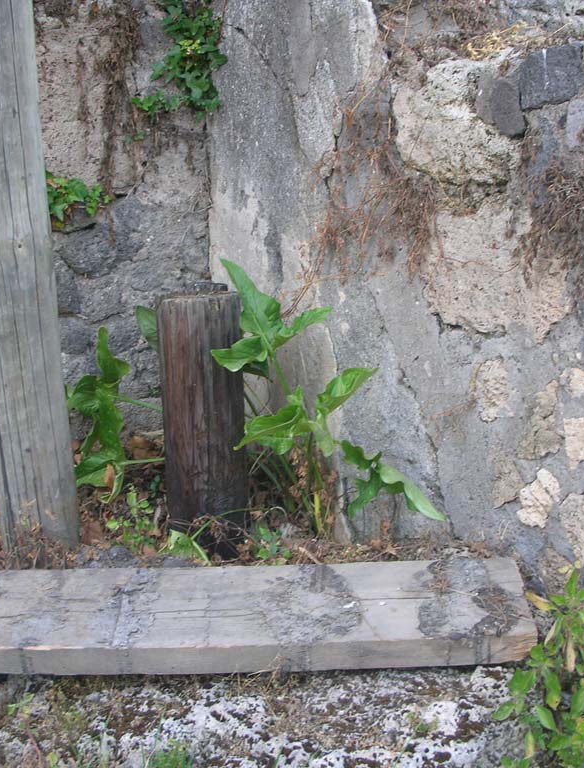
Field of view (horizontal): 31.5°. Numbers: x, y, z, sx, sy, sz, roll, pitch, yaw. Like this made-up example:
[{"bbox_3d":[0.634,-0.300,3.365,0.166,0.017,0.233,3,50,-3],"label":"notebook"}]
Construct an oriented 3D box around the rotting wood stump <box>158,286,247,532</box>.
[{"bbox_3d":[-0.140,0.052,1.650,0.130,0.410,0.130,0,20,0],"label":"rotting wood stump"}]

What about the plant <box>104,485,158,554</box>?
[{"bbox_3d":[-0.262,0.220,1.690,0.088,0.075,0.085,0,20,0],"label":"plant"}]

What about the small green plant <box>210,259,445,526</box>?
[{"bbox_3d":[0.056,0.015,1.635,0.350,0.380,0.230,0,20,0],"label":"small green plant"}]

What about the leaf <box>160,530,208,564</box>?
[{"bbox_3d":[-0.169,0.255,1.630,0.076,0.040,0.050,0,20,0],"label":"leaf"}]

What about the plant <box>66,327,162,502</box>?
[{"bbox_3d":[-0.296,0.052,1.735,0.150,0.260,0.130,0,20,0],"label":"plant"}]

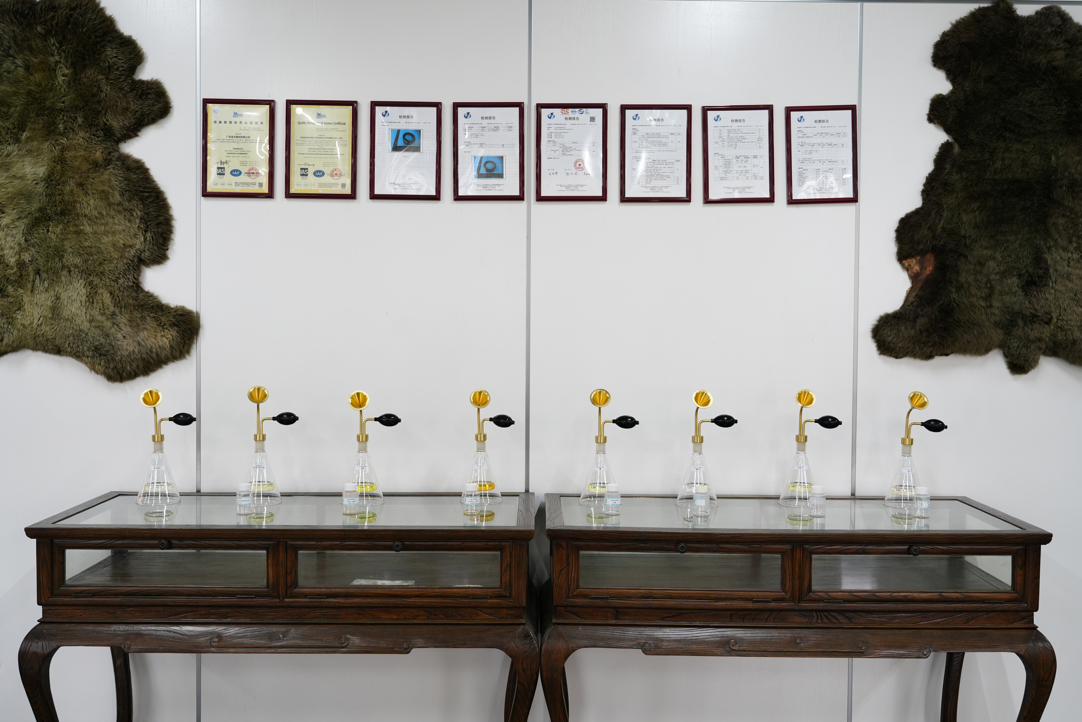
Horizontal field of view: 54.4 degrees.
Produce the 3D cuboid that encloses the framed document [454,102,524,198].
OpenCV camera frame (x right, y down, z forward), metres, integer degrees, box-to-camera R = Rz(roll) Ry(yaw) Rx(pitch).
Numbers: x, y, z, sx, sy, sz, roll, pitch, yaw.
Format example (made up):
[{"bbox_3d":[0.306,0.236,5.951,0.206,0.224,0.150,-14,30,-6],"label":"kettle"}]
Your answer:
[{"bbox_3d":[-0.170,-0.688,3.469,0.234,0.322,0.018,0,2,0],"label":"framed document"}]

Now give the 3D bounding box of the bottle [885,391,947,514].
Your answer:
[{"bbox_3d":[1.228,0.285,3.456,0.200,0.374,0.154,0,2,-1],"label":"bottle"}]

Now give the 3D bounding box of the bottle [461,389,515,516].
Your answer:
[{"bbox_3d":[-0.174,0.277,3.448,0.178,0.372,0.150,0,2,-1],"label":"bottle"}]

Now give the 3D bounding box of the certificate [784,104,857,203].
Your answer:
[{"bbox_3d":[0.949,-0.695,3.553,0.240,0.327,0.020,-2,2,-1],"label":"certificate"}]

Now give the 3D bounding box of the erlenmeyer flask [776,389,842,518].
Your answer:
[{"bbox_3d":[0.883,0.280,3.455,0.202,0.379,0.153,0,2,-1],"label":"erlenmeyer flask"}]

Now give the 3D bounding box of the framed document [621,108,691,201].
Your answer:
[{"bbox_3d":[0.388,-0.697,3.547,0.240,0.327,0.020,0,2,-1],"label":"framed document"}]

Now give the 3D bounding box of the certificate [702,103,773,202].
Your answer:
[{"bbox_3d":[0.652,-0.680,3.476,0.234,0.322,0.018,-1,2,0],"label":"certificate"}]

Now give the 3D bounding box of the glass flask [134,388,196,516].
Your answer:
[{"bbox_3d":[-1.217,0.273,3.420,0.204,0.370,0.154,0,2,-1],"label":"glass flask"}]

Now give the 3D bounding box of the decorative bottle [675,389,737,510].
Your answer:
[{"bbox_3d":[0.528,0.273,3.340,0.195,0.363,0.137,0,2,-2],"label":"decorative bottle"}]

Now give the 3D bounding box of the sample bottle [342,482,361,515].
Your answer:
[{"bbox_3d":[-0.566,0.411,3.139,0.048,0.087,0.048,0,2,0],"label":"sample bottle"}]

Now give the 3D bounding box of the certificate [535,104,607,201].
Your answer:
[{"bbox_3d":[0.103,-0.686,3.471,0.234,0.322,0.018,0,2,0],"label":"certificate"}]

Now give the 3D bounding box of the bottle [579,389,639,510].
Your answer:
[{"bbox_3d":[0.223,0.278,3.443,0.194,0.377,0.151,0,2,-1],"label":"bottle"}]

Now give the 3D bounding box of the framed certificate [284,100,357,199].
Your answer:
[{"bbox_3d":[-0.736,-0.709,3.535,0.240,0.327,0.020,1,2,-1],"label":"framed certificate"}]

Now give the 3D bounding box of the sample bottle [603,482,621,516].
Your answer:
[{"bbox_3d":[0.215,0.412,3.139,0.048,0.087,0.048,0,2,0],"label":"sample bottle"}]

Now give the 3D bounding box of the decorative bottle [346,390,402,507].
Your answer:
[{"bbox_3d":[-0.553,0.278,3.434,0.199,0.367,0.152,0,2,-1],"label":"decorative bottle"}]

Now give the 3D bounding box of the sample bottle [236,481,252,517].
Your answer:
[{"bbox_3d":[-0.884,0.412,3.139,0.048,0.087,0.048,0,2,0],"label":"sample bottle"}]

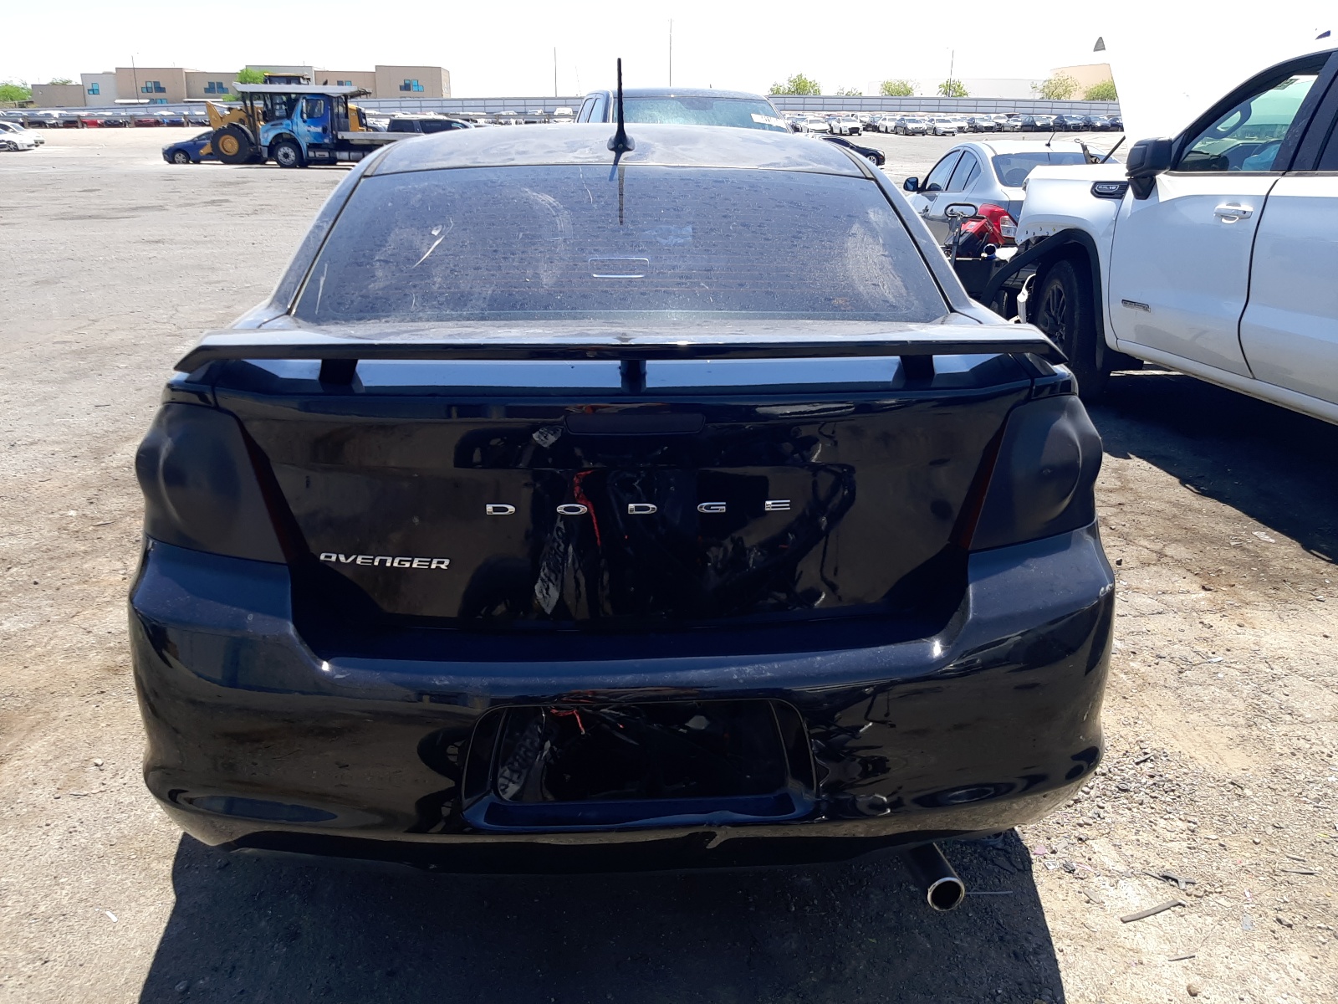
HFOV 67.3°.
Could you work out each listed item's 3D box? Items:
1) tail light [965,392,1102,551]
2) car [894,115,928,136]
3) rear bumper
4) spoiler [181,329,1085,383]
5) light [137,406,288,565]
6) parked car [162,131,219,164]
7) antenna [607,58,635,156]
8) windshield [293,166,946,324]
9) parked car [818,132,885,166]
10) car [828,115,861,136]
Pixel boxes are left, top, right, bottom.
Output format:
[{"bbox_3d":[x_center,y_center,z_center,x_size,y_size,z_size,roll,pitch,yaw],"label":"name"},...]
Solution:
[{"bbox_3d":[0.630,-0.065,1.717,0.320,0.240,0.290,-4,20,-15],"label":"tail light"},{"bbox_3d":[20.874,-32.300,86.500,1.820,1.460,4.750,0,19,-2],"label":"car"},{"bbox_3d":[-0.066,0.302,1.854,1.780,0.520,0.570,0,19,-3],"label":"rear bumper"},{"bbox_3d":[-0.054,-0.223,1.583,1.400,0.090,0.240,0,19,-3],"label":"spoiler"},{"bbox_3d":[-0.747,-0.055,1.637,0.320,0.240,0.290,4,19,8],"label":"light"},{"bbox_3d":[-19.249,-15.327,43.570,4.400,1.470,1.770,-1,19,-4],"label":"parked car"},{"bbox_3d":[-0.115,-0.998,2.541,0.070,0.240,0.120,0,19,-3],"label":"antenna"},{"bbox_3d":[-0.093,-0.584,2.214,1.330,0.100,0.617,0,49,-3],"label":"windshield"},{"bbox_3d":[8.485,-17.822,51.224,4.650,1.440,1.820,4,19,9],"label":"parked car"},{"bbox_3d":[15.160,-32.318,86.500,1.820,1.460,4.750,-1,19,-4],"label":"car"}]

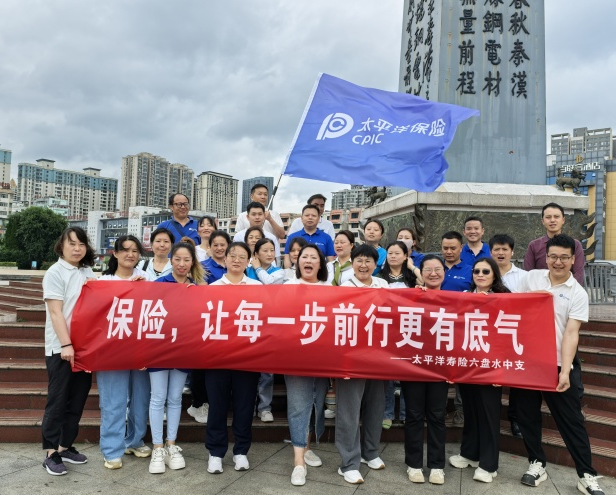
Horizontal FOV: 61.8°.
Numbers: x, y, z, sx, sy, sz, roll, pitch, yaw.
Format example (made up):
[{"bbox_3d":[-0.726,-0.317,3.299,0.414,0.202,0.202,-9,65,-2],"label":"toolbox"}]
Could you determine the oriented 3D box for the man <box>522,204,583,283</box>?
[{"bbox_3d":[2.133,0.485,4.500,0.520,1.750,0.340,2,-2,13],"label":"man"}]

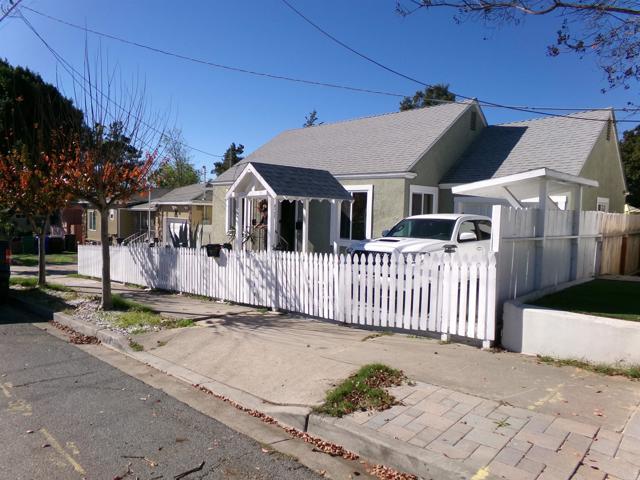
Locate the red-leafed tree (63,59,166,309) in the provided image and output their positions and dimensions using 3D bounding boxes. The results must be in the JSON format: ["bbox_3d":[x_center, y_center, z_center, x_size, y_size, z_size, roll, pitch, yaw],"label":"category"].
[{"bbox_3d":[-4.076,-1.038,8.765,2.050,4.833,2.050,4,4,42],"label":"red-leafed tree"}]

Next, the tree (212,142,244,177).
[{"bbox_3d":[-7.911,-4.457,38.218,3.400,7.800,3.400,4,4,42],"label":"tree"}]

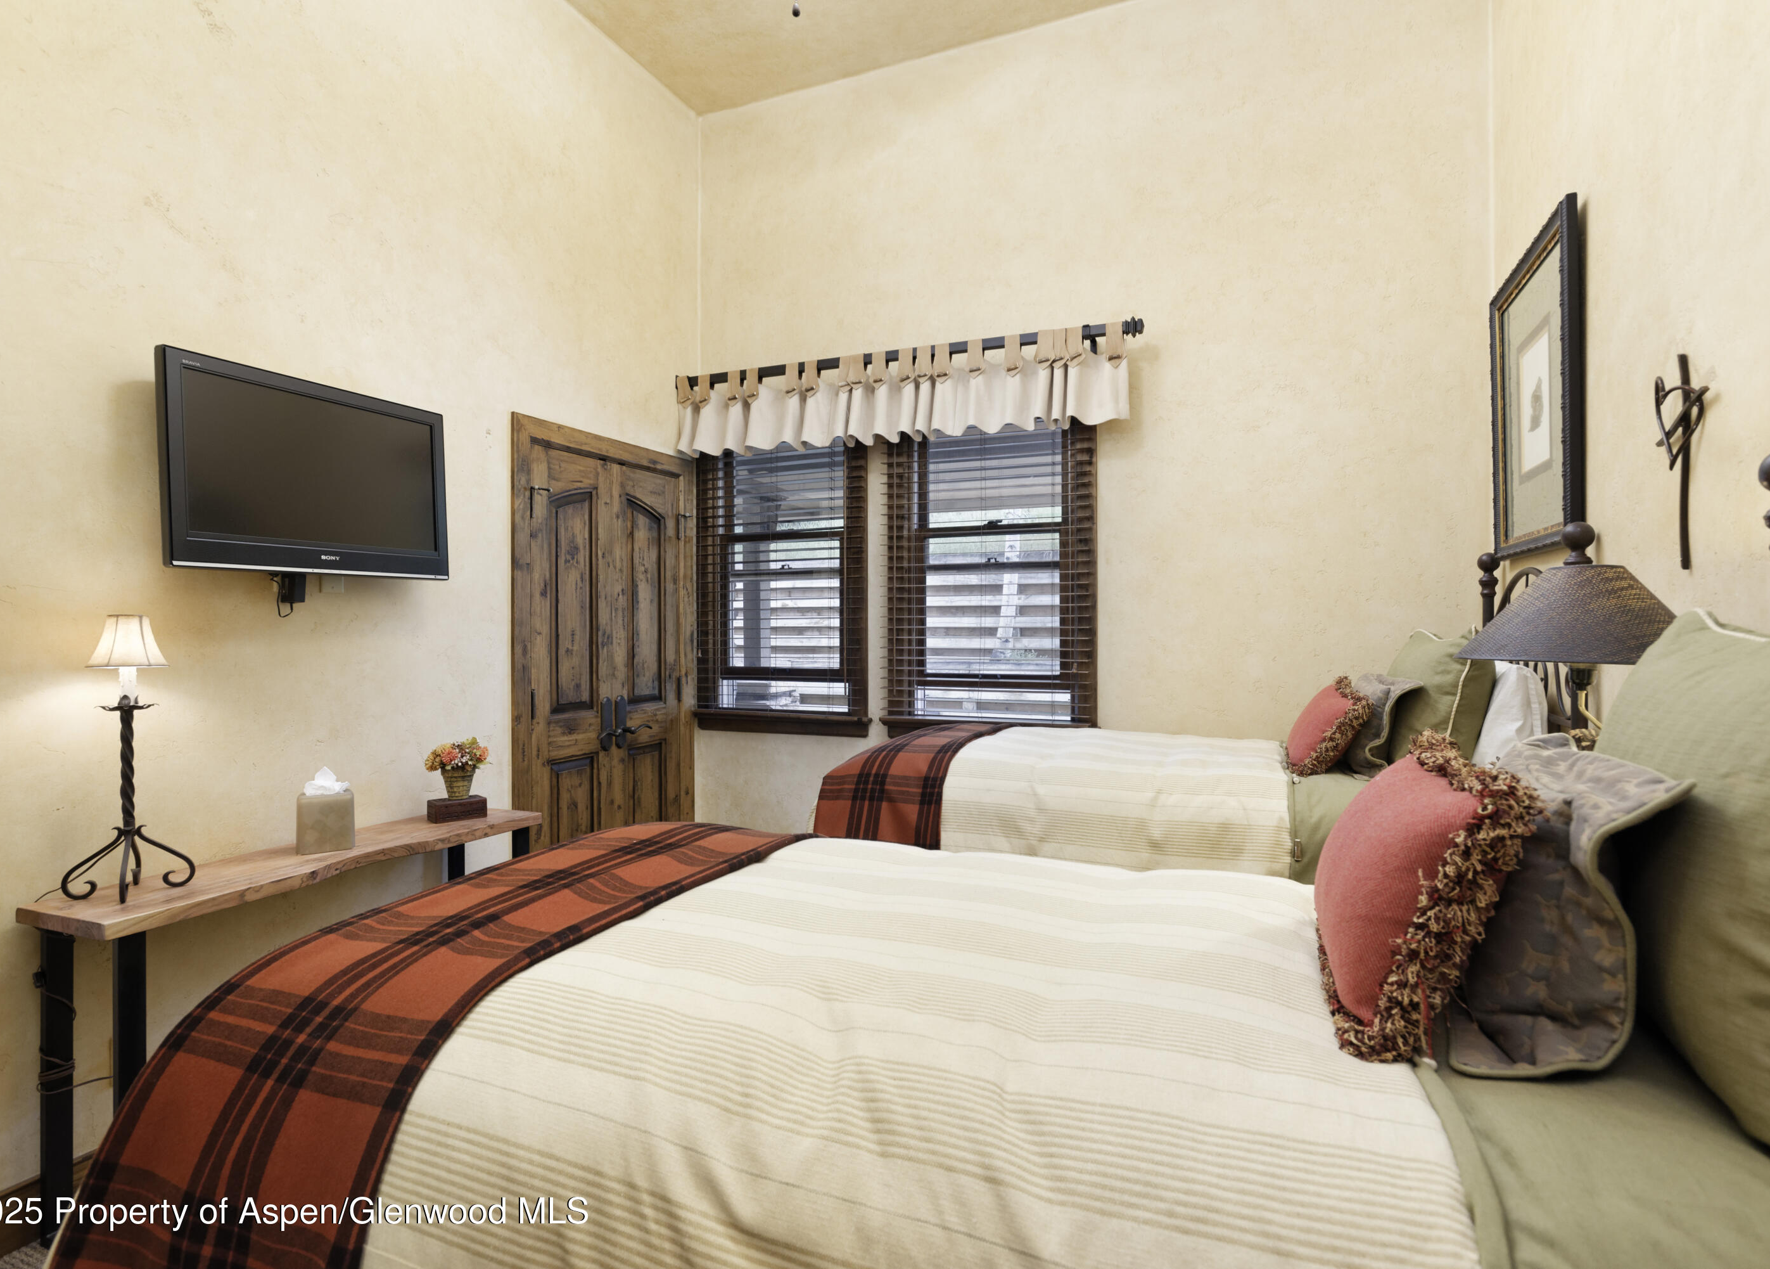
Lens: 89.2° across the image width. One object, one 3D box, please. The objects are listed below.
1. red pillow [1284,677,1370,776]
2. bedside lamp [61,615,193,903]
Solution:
[{"bbox_3d":[1.293,0.266,2.650,0.145,0.280,0.335,39,16,5],"label":"red pillow"},{"bbox_3d":[-1.766,0.281,2.097,0.240,0.648,0.240,0,0,-37],"label":"bedside lamp"}]

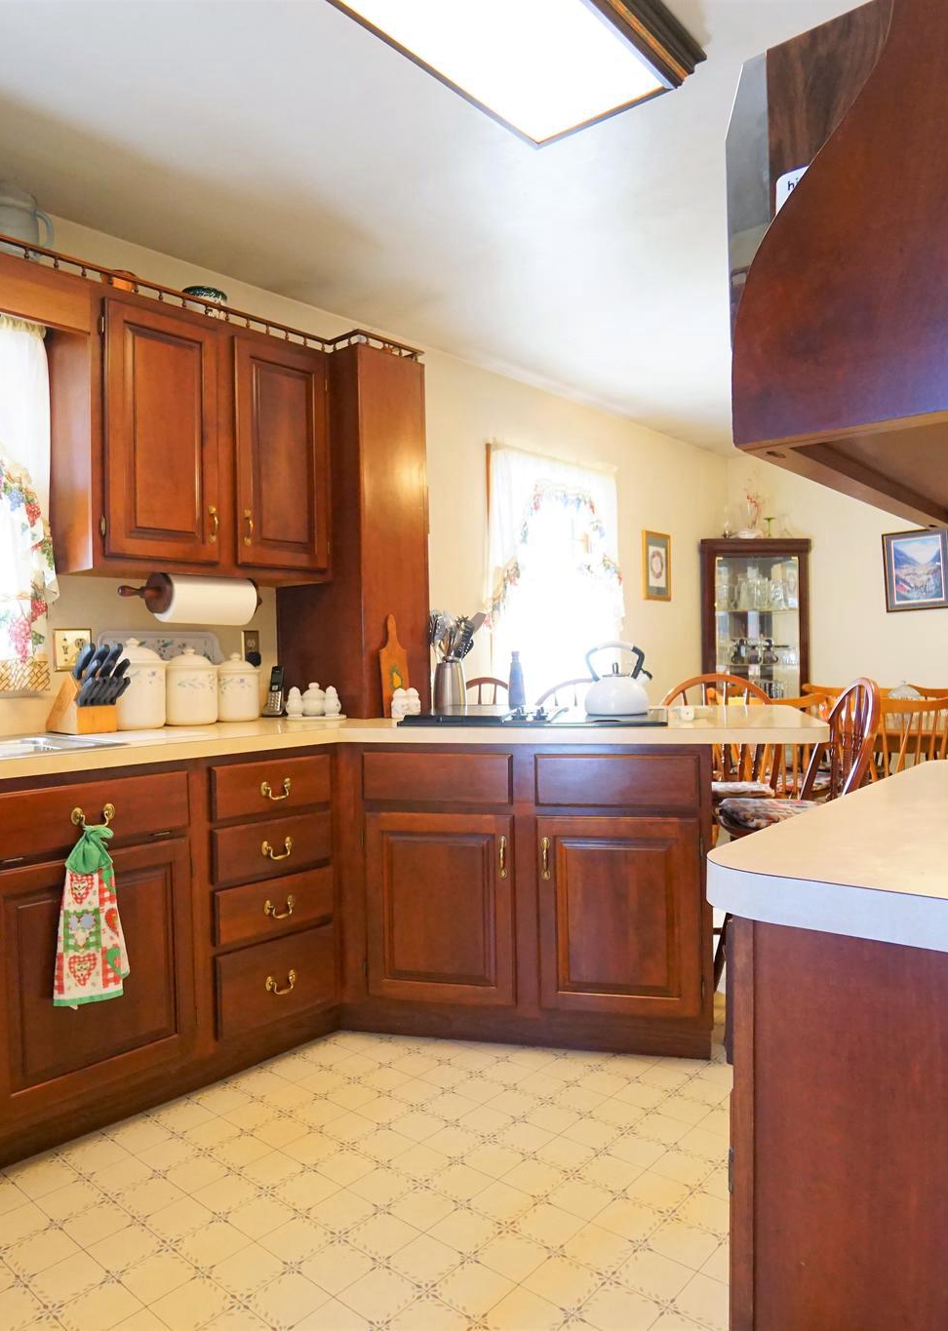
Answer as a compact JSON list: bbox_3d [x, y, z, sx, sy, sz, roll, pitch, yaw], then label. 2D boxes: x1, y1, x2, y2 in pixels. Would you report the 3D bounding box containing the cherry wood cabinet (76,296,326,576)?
[{"bbox_3d":[-0.852,-0.643,2.592,0.330,0.755,0.770,-1,0,43],"label":"cherry wood cabinet"}]

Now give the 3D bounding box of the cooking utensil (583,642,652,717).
[{"bbox_3d":[0.450,0.038,2.600,0.215,0.226,0.203,-1,0,3],"label":"cooking utensil"}]

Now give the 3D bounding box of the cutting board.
[{"bbox_3d":[-0.262,0.002,2.787,0.020,0.347,0.118,-4,2,43],"label":"cutting board"}]

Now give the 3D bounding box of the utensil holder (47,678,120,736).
[{"bbox_3d":[-1.125,0.108,2.404,0.190,0.170,0.112,-1,0,43],"label":"utensil holder"}]

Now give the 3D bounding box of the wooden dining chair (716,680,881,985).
[{"bbox_3d":[0.940,0.559,2.490,0.475,1.030,0.450,-1,0,10],"label":"wooden dining chair"}]

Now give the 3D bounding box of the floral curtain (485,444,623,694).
[{"bbox_3d":[0.450,-0.373,4.238,0.100,1.340,1.060,-1,0,43],"label":"floral curtain"}]

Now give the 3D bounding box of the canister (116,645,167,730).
[{"bbox_3d":[-1.025,0.056,2.532,0.182,0.270,0.182,-1,0,43],"label":"canister"}]

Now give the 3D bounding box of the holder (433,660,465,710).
[{"bbox_3d":[-0.083,0.084,2.990,0.115,0.185,0.115,-1,0,0],"label":"holder"}]

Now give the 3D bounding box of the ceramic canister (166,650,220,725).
[{"bbox_3d":[-0.905,0.069,2.671,0.163,0.250,0.163,-1,0,43],"label":"ceramic canister"}]

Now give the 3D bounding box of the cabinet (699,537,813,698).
[{"bbox_3d":[1.776,0.124,5.398,0.690,1.820,0.440,-1,0,-2],"label":"cabinet"}]

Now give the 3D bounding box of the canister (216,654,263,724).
[{"bbox_3d":[-0.782,0.072,2.774,0.136,0.225,0.136,-1,0,43],"label":"canister"}]

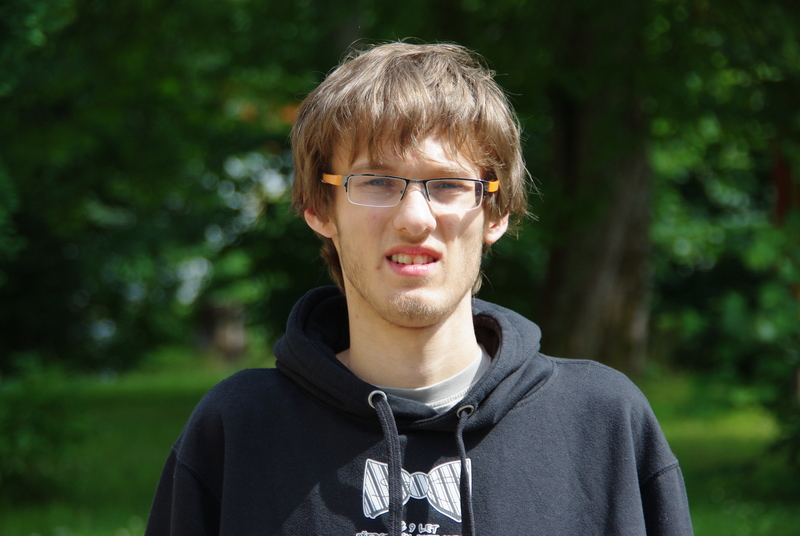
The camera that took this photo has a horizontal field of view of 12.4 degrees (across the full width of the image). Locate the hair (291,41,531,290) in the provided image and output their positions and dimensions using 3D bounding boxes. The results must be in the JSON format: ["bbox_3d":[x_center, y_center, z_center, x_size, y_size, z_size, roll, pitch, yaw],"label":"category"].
[{"bbox_3d":[0.009,-0.092,3.320,0.212,0.224,0.225,1,1,-5],"label":"hair"}]

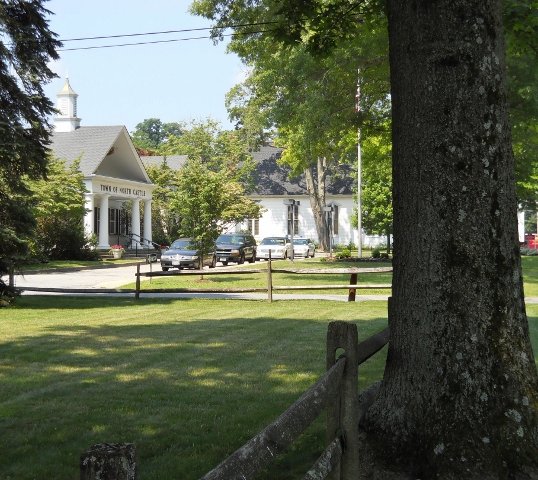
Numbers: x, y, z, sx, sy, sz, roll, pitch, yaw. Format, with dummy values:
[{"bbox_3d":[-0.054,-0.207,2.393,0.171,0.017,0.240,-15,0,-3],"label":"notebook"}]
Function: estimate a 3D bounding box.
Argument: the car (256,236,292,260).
[{"bbox_3d":[0.396,0.548,74.500,1.950,1.470,5.300,0,0,11],"label":"car"}]

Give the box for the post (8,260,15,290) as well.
[{"bbox_3d":[-6.096,0.919,26.700,0.130,0.860,0.130,0,0,0],"label":"post"}]

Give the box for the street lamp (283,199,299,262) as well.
[{"bbox_3d":[1.337,-0.551,67.600,0.950,3.750,0.450,0,0,11],"label":"street lamp"}]

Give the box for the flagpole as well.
[{"bbox_3d":[6.099,-5.155,76.000,0.200,12.700,0.200,0,0,0],"label":"flagpole"}]

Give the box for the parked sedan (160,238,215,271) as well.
[{"bbox_3d":[-3.710,0.654,52.300,1.790,1.450,4.750,0,0,11],"label":"parked sedan"}]

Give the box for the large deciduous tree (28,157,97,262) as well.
[{"bbox_3d":[-12.319,-1.873,66.000,4.800,6.300,4.600,0,0,0],"label":"large deciduous tree"}]

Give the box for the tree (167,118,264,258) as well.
[{"bbox_3d":[-3.286,-3.015,68.000,5.700,8.300,5.400,0,0,0],"label":"tree"}]

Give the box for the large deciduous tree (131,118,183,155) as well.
[{"bbox_3d":[-12.968,-6.397,130.000,8.000,15.215,8.000,0,0,0],"label":"large deciduous tree"}]

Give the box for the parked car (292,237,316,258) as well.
[{"bbox_3d":[2.294,0.581,84.000,1.950,1.500,5.300,0,0,11],"label":"parked car"}]

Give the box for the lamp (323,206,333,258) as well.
[{"bbox_3d":[4.401,-0.567,83.000,0.750,3.800,0.400,0,0,11],"label":"lamp"}]

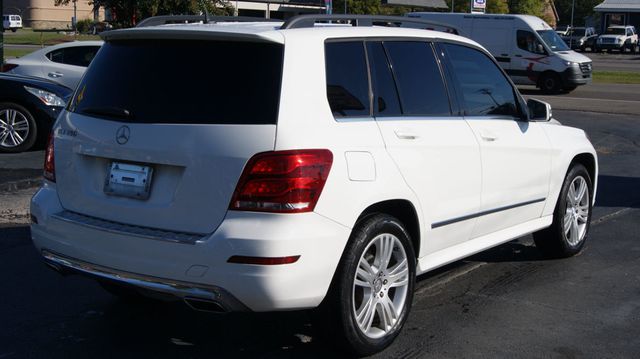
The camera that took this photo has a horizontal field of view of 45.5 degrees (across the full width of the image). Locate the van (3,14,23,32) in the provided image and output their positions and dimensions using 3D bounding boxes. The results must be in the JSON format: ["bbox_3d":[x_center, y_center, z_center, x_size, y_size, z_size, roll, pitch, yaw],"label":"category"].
[{"bbox_3d":[-38.092,-18.781,92.000,5.400,2.100,2.000,6,10,29],"label":"van"}]

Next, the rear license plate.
[{"bbox_3d":[-0.893,0.010,3.549,0.315,0.152,0.022,6,-3,37],"label":"rear license plate"}]

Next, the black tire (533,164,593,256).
[{"bbox_3d":[1.835,0.219,5.750,0.240,0.710,0.710,7,10,37],"label":"black tire"}]

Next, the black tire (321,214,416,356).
[{"bbox_3d":[0.233,0.514,3.826,0.240,0.715,0.715,6,10,37],"label":"black tire"}]

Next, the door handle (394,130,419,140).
[{"bbox_3d":[0.437,-0.222,3.815,0.050,0.045,0.215,6,10,37],"label":"door handle"}]

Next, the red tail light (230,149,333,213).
[{"bbox_3d":[-0.156,0.000,3.180,0.270,0.270,0.360,7,10,37],"label":"red tail light"}]

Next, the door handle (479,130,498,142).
[{"bbox_3d":[0.967,-0.244,4.320,0.060,0.055,0.220,7,10,37],"label":"door handle"}]

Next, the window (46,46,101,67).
[{"bbox_3d":[-4.101,-2.059,12.800,1.000,0.360,0.050,-2,-14,-13],"label":"window"}]

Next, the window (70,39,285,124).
[{"bbox_3d":[-0.782,-0.470,3.629,1.430,0.450,0.150,6,-15,37],"label":"window"}]

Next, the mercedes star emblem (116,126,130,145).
[{"bbox_3d":[-0.904,-0.203,3.504,0.094,0.094,0.012,6,-5,37],"label":"mercedes star emblem"}]

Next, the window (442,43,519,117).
[{"bbox_3d":[1.010,-0.612,4.687,0.050,0.440,0.800,-19,-6,37],"label":"window"}]

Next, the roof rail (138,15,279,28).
[{"bbox_3d":[-0.477,-0.955,4.717,0.050,0.110,1.750,7,10,37],"label":"roof rail"}]

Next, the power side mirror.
[{"bbox_3d":[1.356,-0.434,4.785,0.220,0.165,0.130,7,10,37],"label":"power side mirror"}]

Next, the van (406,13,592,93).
[{"bbox_3d":[6.080,-4.280,25.650,6.150,2.720,2.050,7,11,36],"label":"van"}]

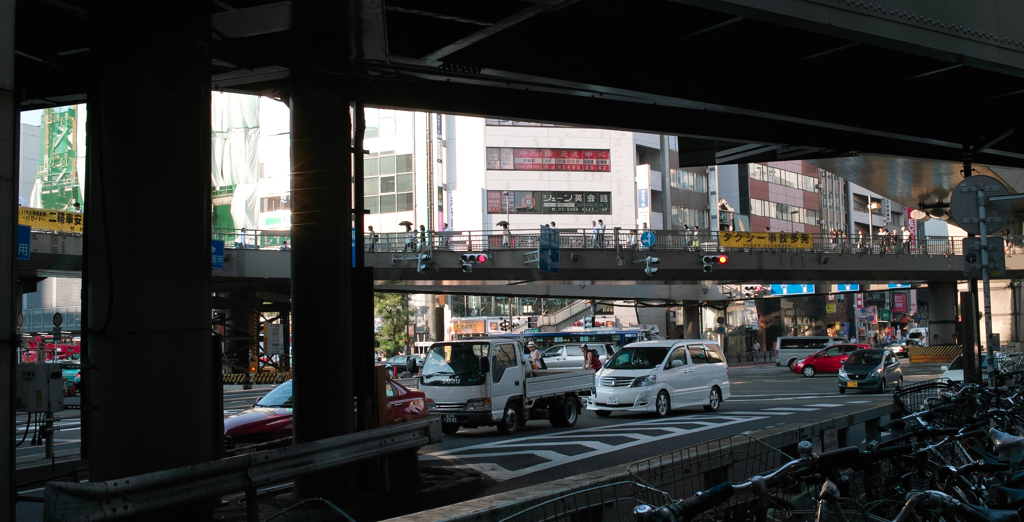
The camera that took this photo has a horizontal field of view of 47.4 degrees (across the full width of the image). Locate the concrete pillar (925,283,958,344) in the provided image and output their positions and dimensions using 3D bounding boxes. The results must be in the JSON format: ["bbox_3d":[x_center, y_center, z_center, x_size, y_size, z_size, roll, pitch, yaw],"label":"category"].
[{"bbox_3d":[26.957,3.788,73.000,1.700,5.000,1.700,-3,-5,22],"label":"concrete pillar"}]

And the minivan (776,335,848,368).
[{"bbox_3d":[17.414,5.360,67.001,4.720,1.990,1.700,-2,-4,5],"label":"minivan"}]

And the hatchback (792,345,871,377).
[{"bbox_3d":[15.054,4.658,54.460,3.880,1.525,1.690,-2,-5,8],"label":"hatchback"}]

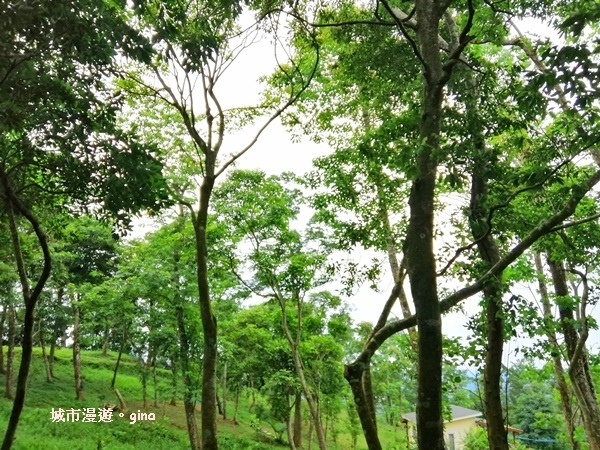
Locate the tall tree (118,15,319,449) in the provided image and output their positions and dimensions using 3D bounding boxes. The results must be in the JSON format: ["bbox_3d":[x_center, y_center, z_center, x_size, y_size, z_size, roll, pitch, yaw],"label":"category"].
[{"bbox_3d":[-1.550,-0.420,8.000,3.800,8.500,3.500,0,-17,0],"label":"tall tree"}]

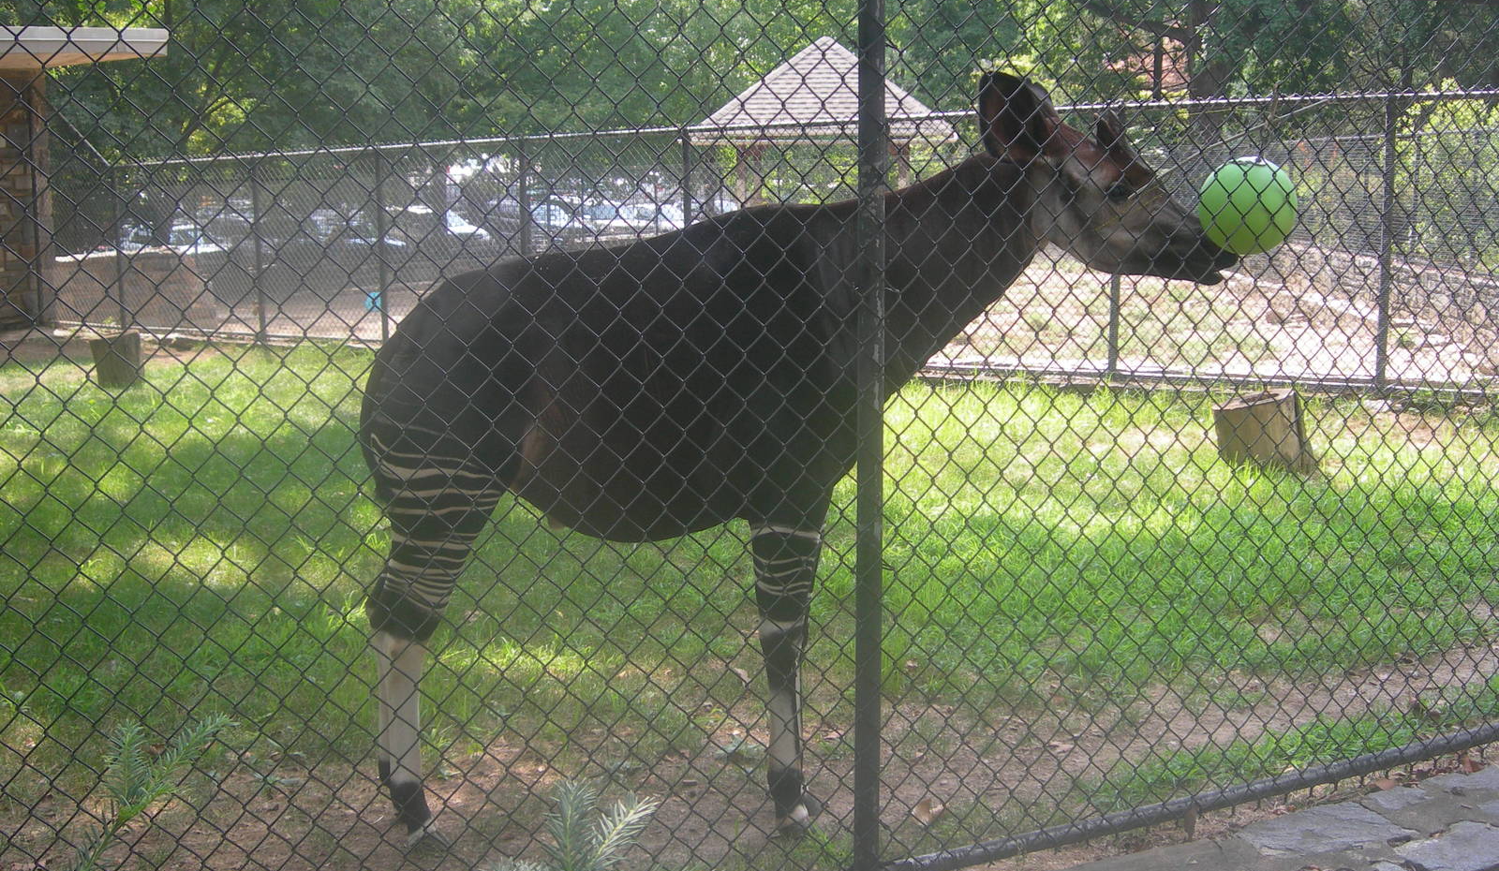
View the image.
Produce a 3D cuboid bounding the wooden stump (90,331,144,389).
[{"bbox_3d":[-4.915,-0.583,13.800,0.400,0.420,0.400,0,7,0],"label":"wooden stump"}]

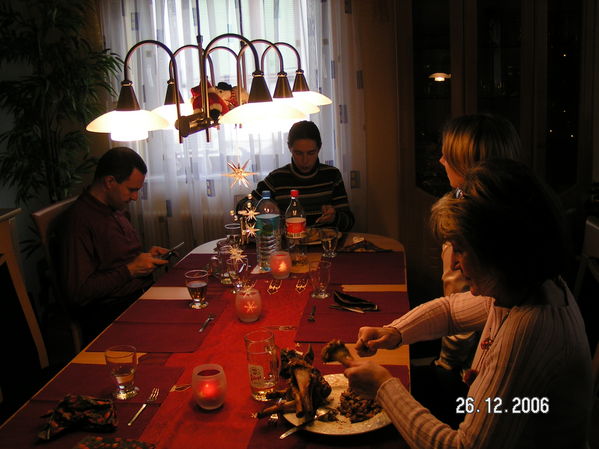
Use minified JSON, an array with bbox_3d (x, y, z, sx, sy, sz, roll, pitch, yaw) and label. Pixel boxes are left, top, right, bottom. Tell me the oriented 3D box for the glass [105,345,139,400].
[{"bbox_3d":[-0.478,0.396,1.747,0.084,0.122,0.084,-1,14,8],"label":"glass"}]

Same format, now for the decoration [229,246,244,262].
[{"bbox_3d":[-0.241,0.115,2.520,0.060,0.060,0.050,-1,14,8],"label":"decoration"}]

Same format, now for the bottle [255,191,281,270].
[{"bbox_3d":[-0.130,0.030,2.762,0.097,0.325,0.097,-1,14,8],"label":"bottle"}]

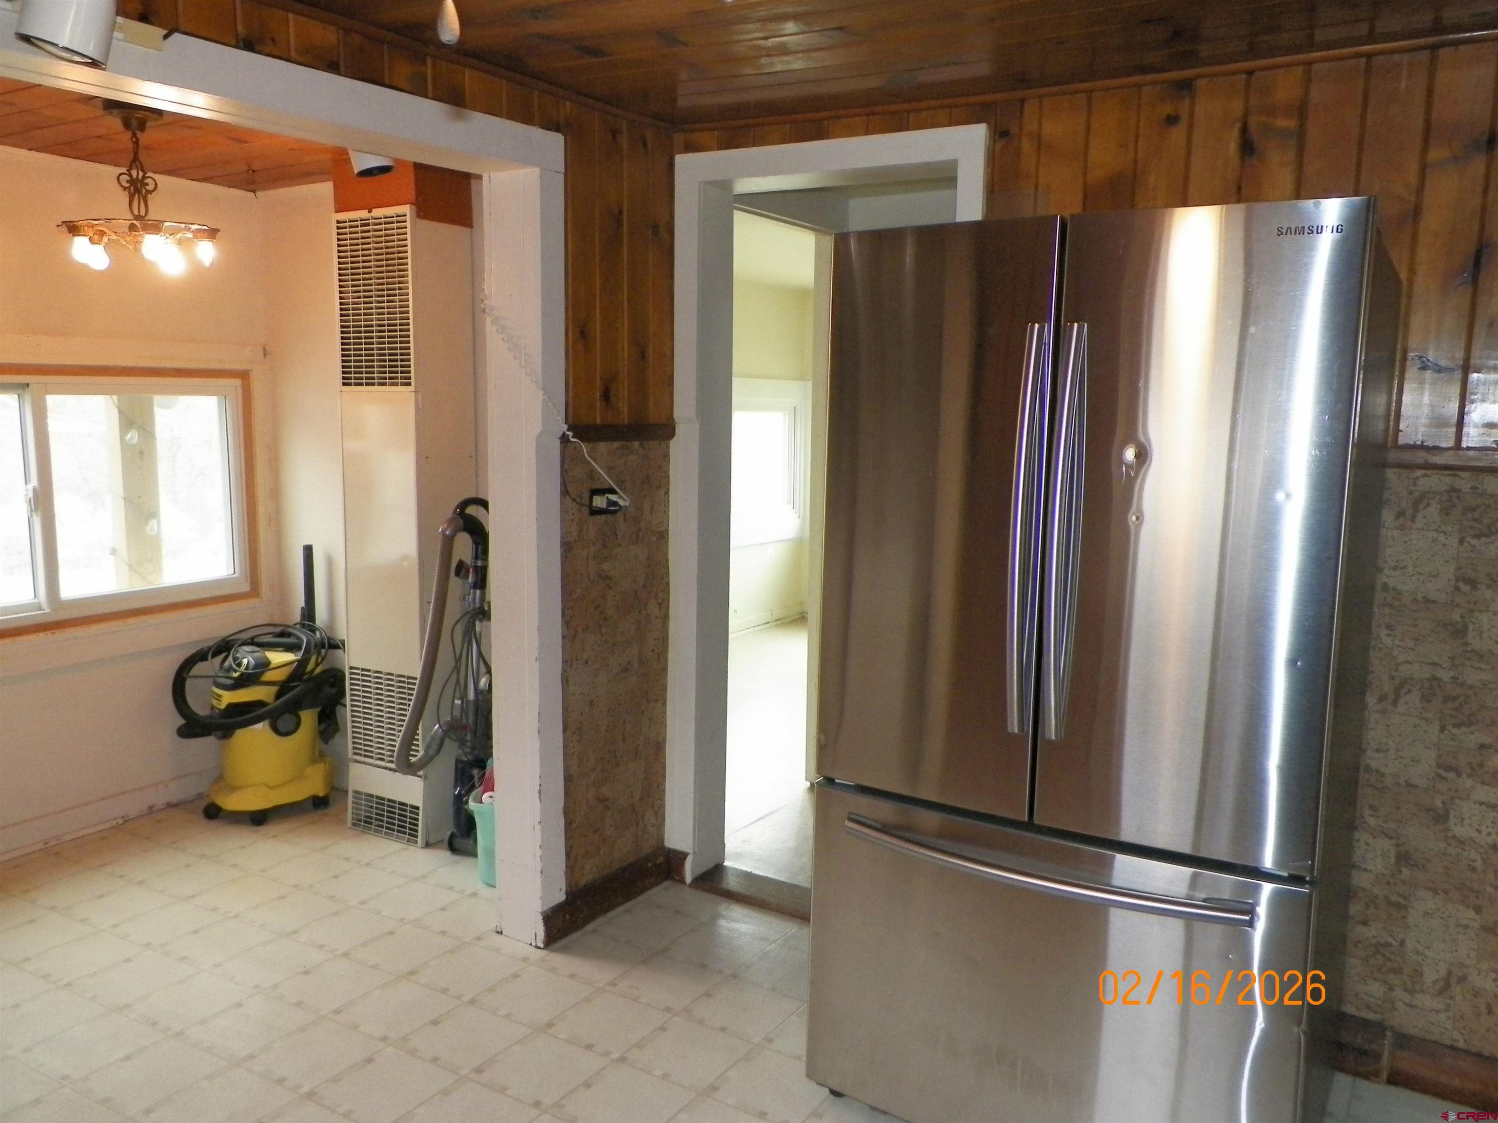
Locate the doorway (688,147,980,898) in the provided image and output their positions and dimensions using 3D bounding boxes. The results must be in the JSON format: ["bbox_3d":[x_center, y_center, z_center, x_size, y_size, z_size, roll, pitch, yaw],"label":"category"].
[{"bbox_3d":[0.196,-0.044,3.019,0.920,2.130,0.160,6,9,32],"label":"doorway"}]

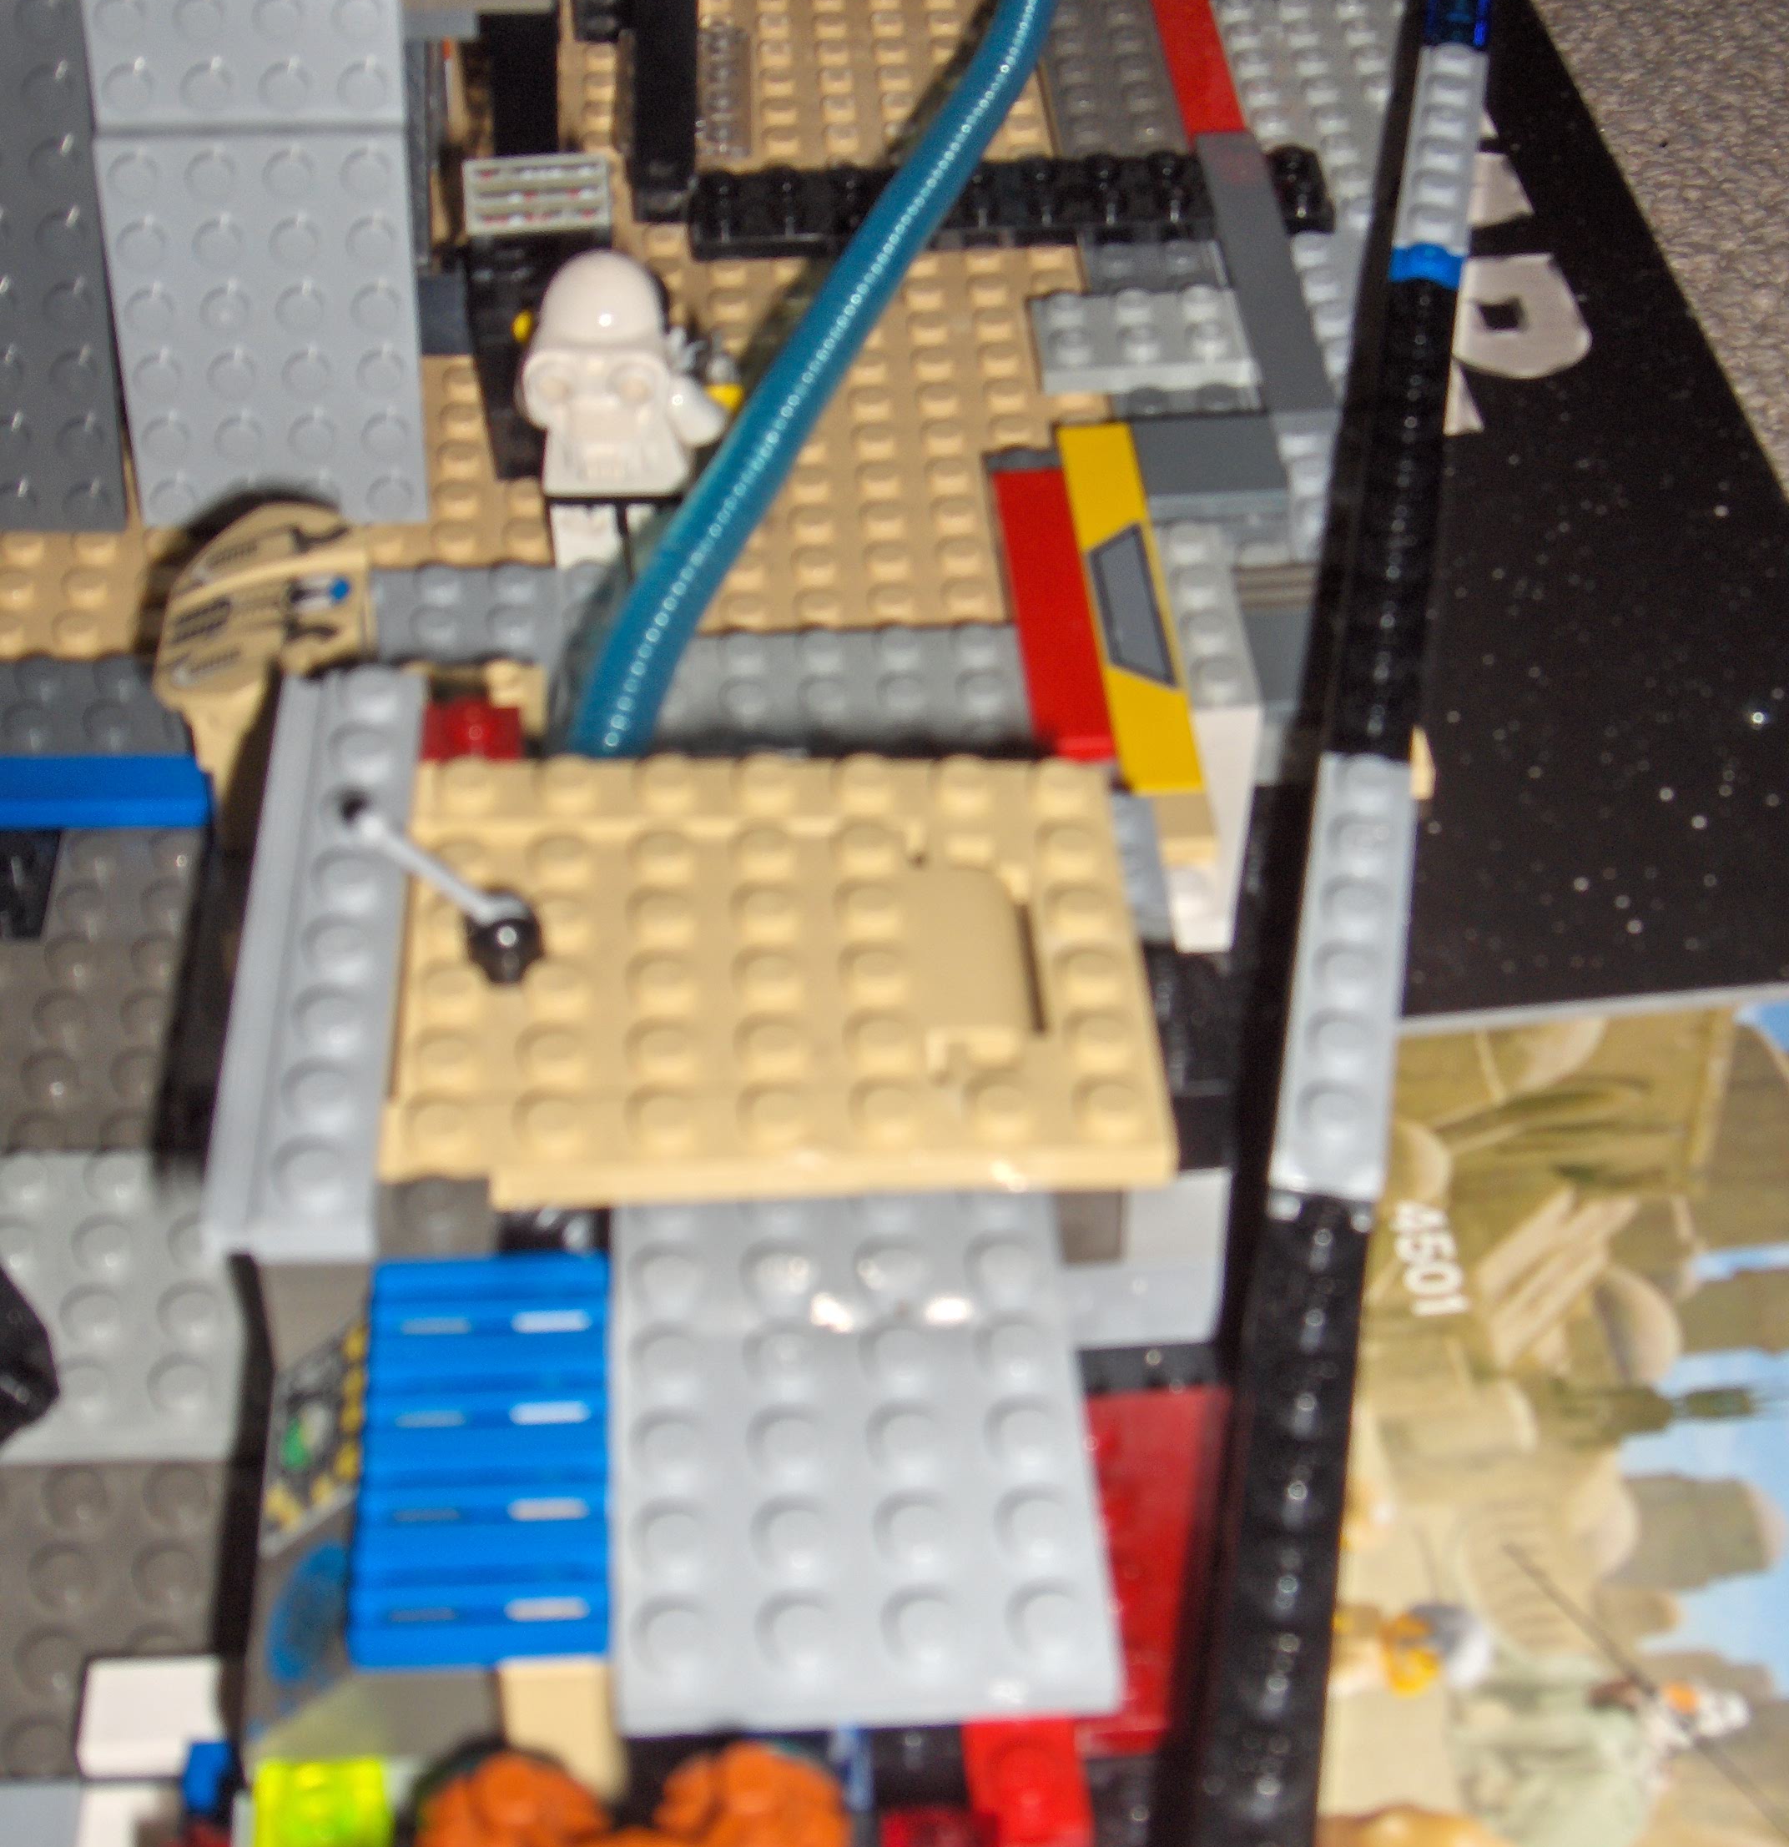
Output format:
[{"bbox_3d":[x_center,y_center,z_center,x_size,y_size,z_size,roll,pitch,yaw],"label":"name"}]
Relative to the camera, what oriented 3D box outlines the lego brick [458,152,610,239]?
[{"bbox_3d":[-0.039,-0.080,0.334,0.016,0.008,0.004,-2,13,-4],"label":"lego brick"}]

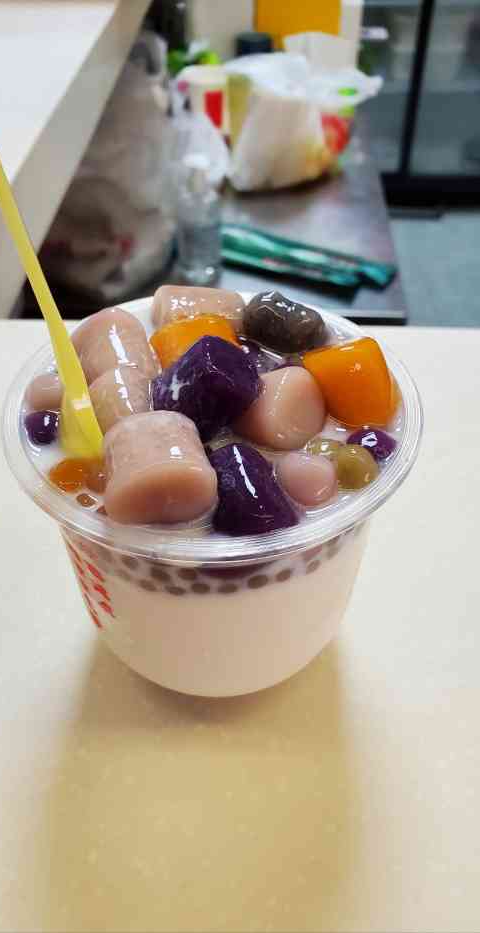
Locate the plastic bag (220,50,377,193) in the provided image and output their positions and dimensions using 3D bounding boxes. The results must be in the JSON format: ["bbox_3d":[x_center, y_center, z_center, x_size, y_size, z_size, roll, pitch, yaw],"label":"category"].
[{"bbox_3d":[0.110,-0.617,1.254,0.255,0.190,0.190,-13,46,-13],"label":"plastic bag"}]

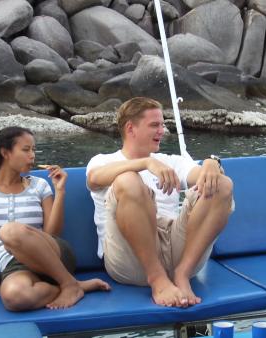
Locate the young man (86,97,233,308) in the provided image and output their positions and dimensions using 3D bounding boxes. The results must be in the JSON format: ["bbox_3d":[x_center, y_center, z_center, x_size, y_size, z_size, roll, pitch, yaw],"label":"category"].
[{"bbox_3d":[0.108,0.103,3.610,0.580,0.820,0.640,-2,7,-15],"label":"young man"}]

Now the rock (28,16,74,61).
[{"bbox_3d":[-1.997,-3.121,20.532,1.131,1.087,1.044,0,7,0],"label":"rock"}]

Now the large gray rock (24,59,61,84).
[{"bbox_3d":[-2.000,-2.154,18.966,0.800,0.592,0.696,0,7,0],"label":"large gray rock"}]

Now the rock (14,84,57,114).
[{"bbox_3d":[-2.055,-1.465,18.096,0.887,0.652,0.783,0,7,0],"label":"rock"}]

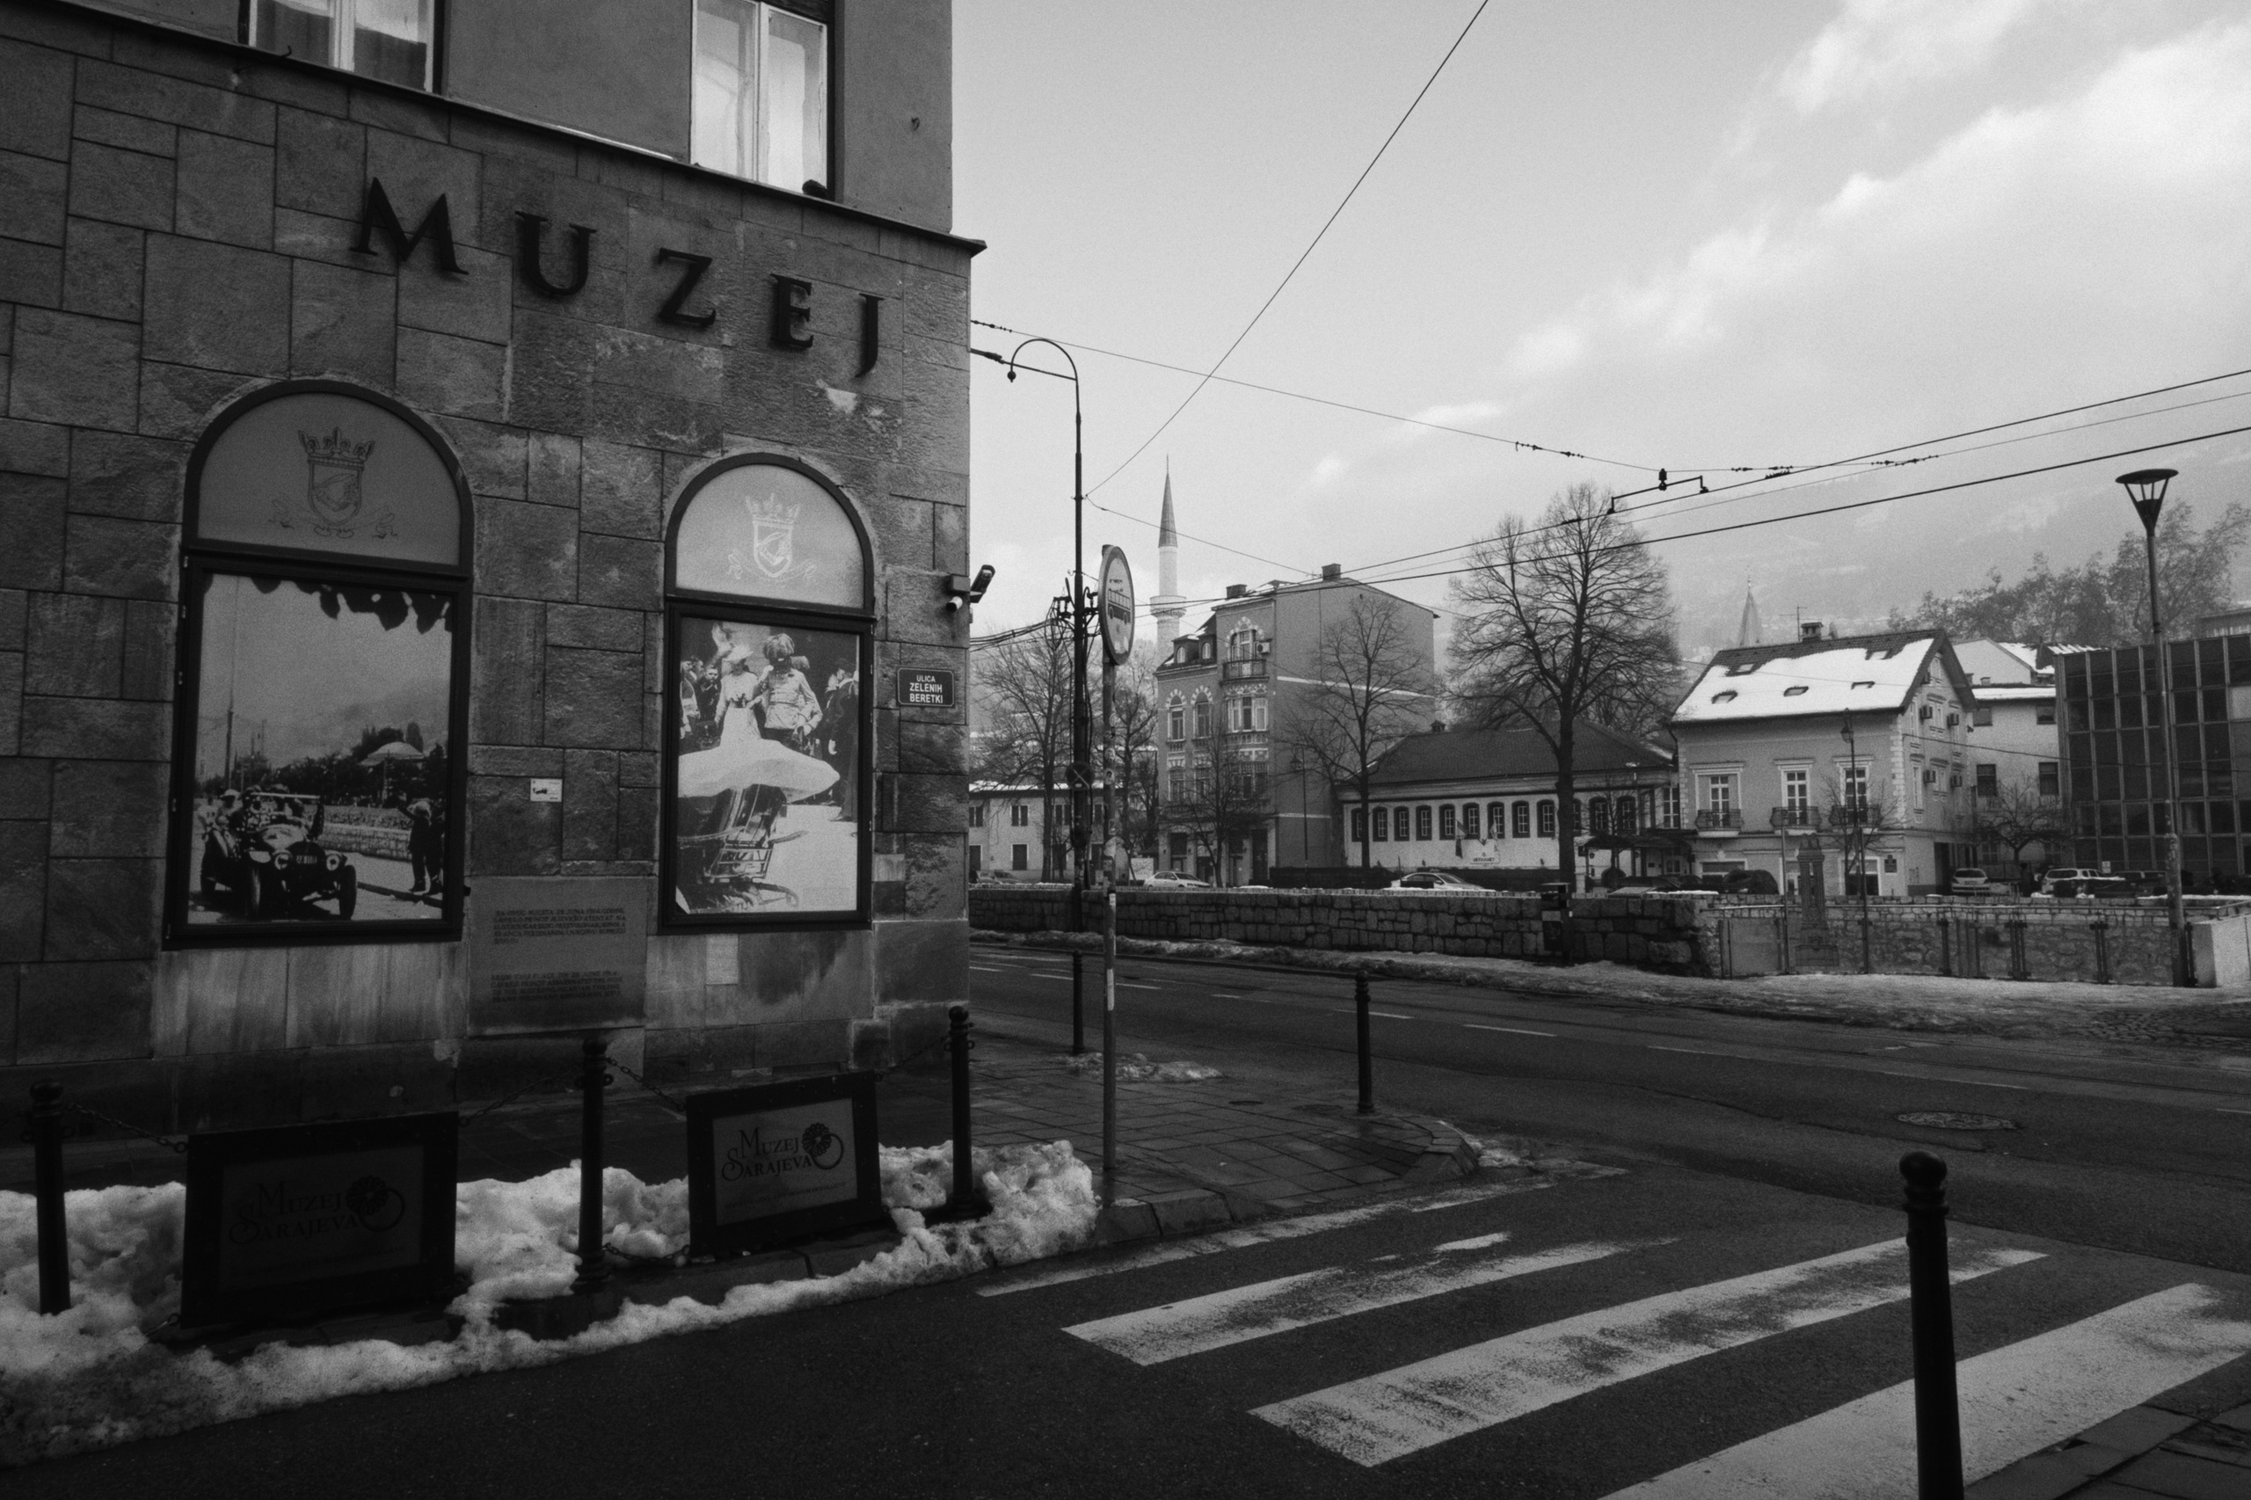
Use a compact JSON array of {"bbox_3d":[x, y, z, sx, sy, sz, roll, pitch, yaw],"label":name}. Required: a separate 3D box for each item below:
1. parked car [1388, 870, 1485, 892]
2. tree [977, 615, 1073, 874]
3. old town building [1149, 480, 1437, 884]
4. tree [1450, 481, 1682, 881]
[{"bbox_3d":[14.227,6.215,67.972,1.760,1.450,4.300,4,-6,-40],"label":"parked car"},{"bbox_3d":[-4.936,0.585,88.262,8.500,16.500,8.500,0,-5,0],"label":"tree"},{"bbox_3d":[10.882,-1.159,95.419,9.800,21.000,16.000,-5,-7,44],"label":"old town building"},{"bbox_3d":[19.465,-2.742,67.747,10.200,19.040,10.200,0,-5,0],"label":"tree"}]

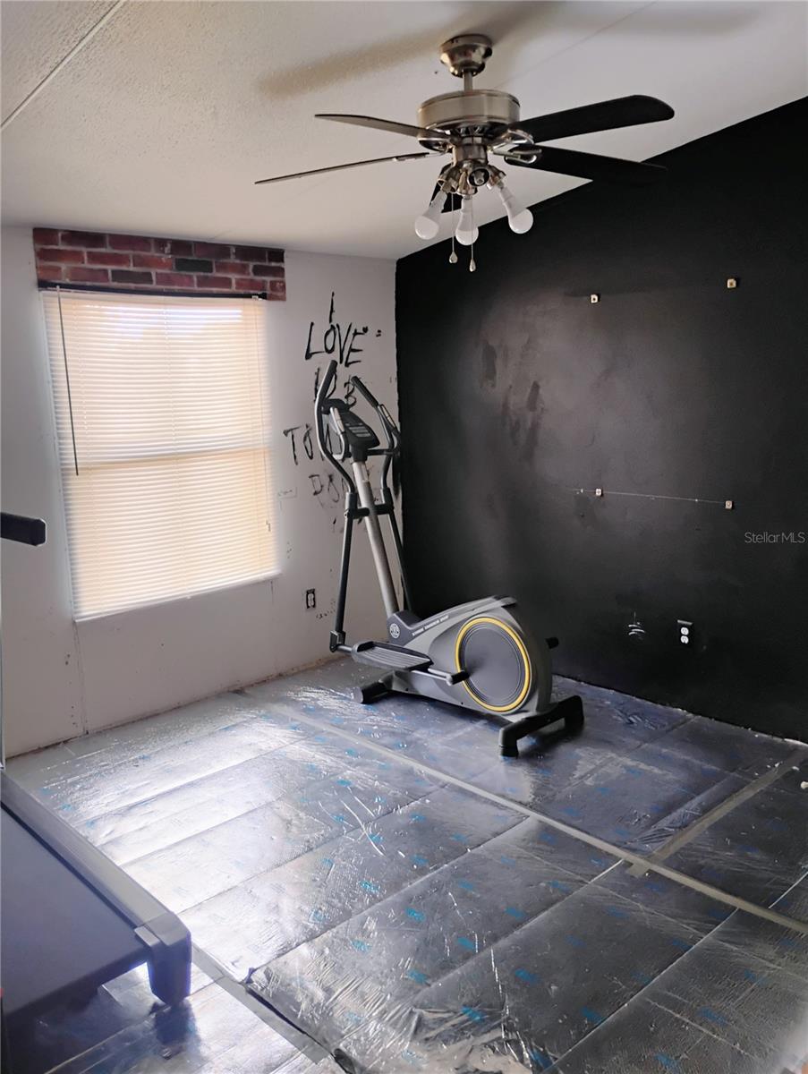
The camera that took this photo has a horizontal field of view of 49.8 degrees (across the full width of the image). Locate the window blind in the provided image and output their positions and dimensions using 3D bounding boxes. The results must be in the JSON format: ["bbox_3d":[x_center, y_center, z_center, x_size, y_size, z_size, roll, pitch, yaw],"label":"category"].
[{"bbox_3d":[-1.074,-0.414,4.116,1.116,1.427,0.040,-11,14,-42],"label":"window blind"}]

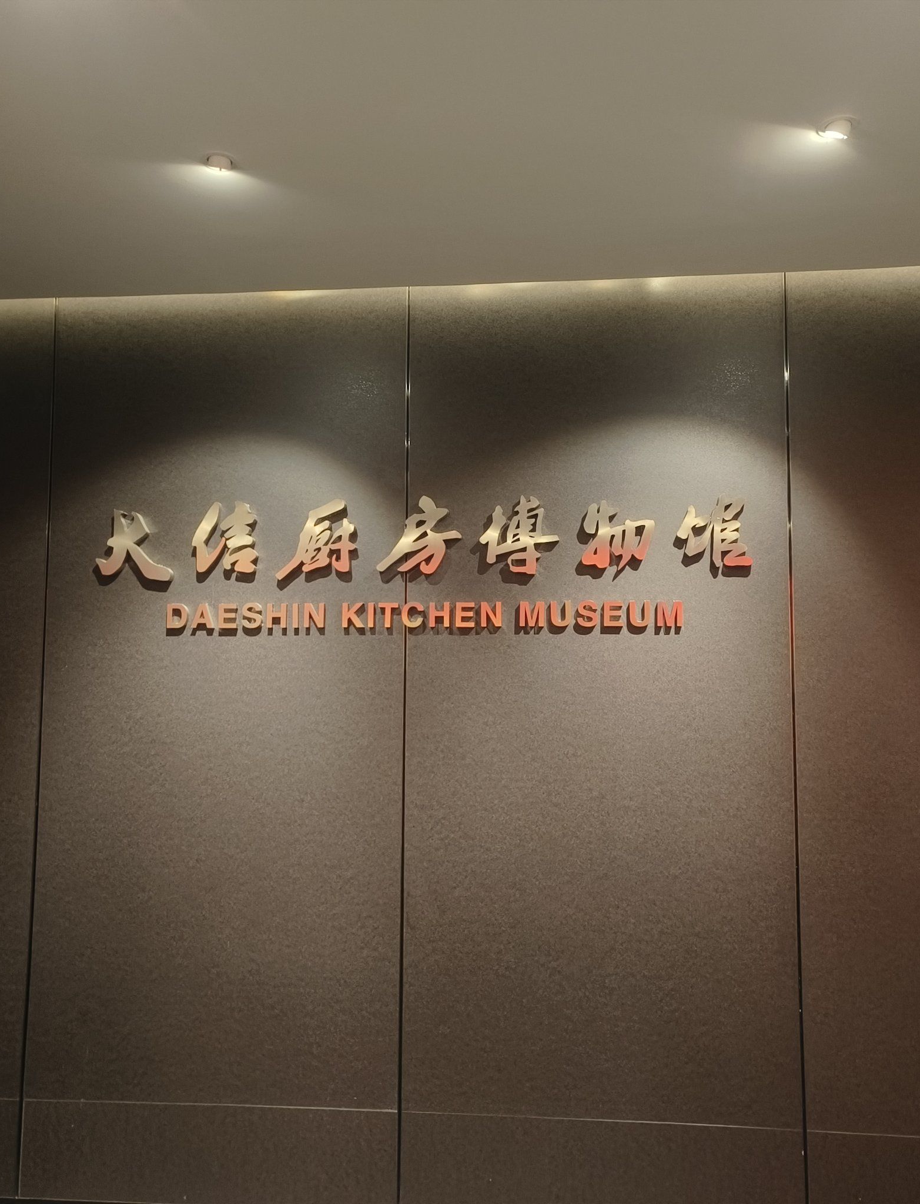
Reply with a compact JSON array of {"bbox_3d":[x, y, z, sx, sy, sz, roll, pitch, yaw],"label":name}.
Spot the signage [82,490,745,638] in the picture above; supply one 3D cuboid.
[{"bbox_3d":[-0.140,-0.118,3.333,2.054,0.405,0.045,0,-5,6],"label":"signage"}]

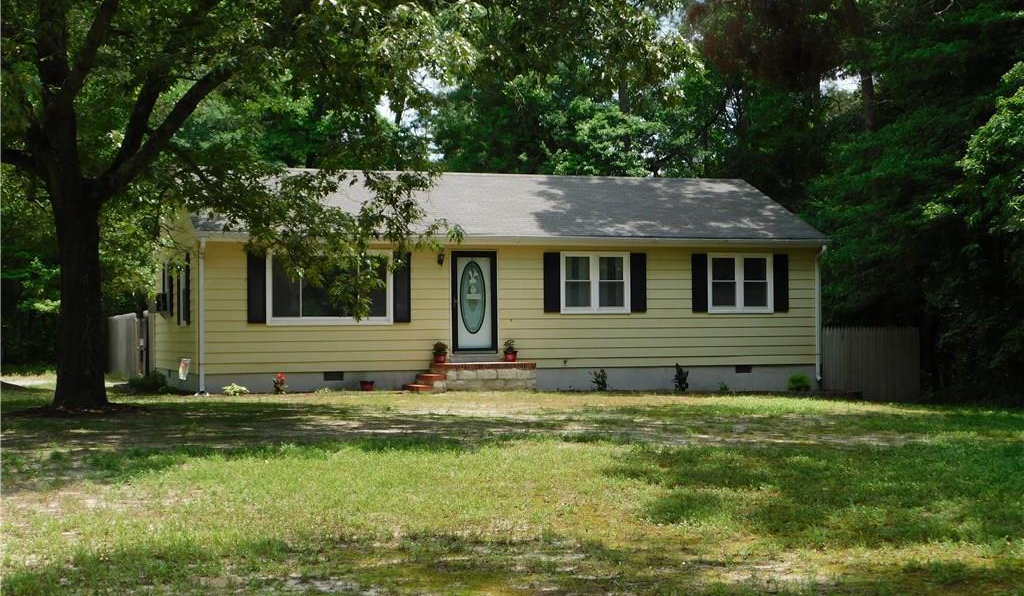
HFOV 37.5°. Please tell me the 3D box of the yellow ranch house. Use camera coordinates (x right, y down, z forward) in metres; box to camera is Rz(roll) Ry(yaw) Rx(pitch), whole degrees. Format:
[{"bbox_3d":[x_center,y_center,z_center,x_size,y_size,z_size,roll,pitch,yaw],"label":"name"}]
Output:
[{"bbox_3d":[-0.830,-0.405,34.203,13.700,4.890,8.060,0,-1,-20],"label":"yellow ranch house"}]

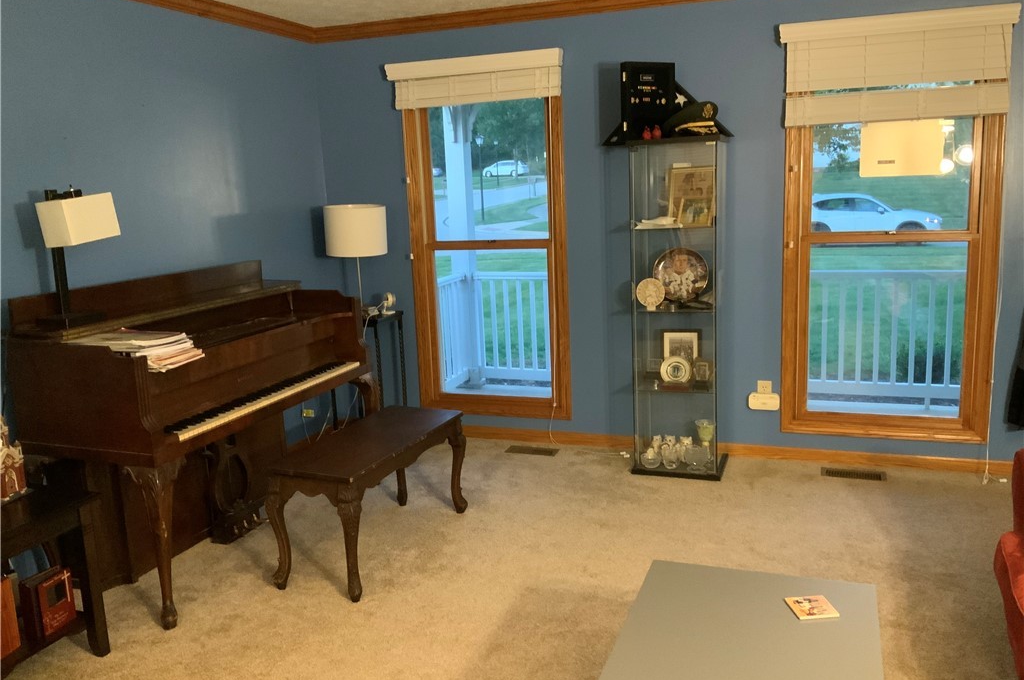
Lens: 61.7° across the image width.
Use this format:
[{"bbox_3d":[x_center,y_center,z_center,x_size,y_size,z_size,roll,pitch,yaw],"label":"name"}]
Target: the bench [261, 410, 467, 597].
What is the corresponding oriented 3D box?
[{"bbox_3d":[-0.549,0.624,3.481,0.385,0.468,0.930,1,11,19],"label":"bench"}]

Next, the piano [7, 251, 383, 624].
[{"bbox_3d":[-1.208,0.295,3.609,0.610,1.120,1.485,1,11,19],"label":"piano"}]

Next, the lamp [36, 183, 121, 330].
[{"bbox_3d":[-1.535,-0.293,3.020,0.155,0.475,0.295,1,11,19],"label":"lamp"}]

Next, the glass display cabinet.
[{"bbox_3d":[0.831,-0.163,4.244,0.430,1.630,0.370,1,11,19],"label":"glass display cabinet"}]

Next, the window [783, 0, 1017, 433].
[{"bbox_3d":[1.766,-0.484,4.052,0.980,1.972,0.135,1,11,19],"label":"window"}]

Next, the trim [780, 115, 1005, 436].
[{"bbox_3d":[1.791,-0.396,4.093,0.930,1.782,0.075,1,11,19],"label":"trim"}]

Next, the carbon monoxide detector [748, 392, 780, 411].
[{"bbox_3d":[1.307,0.319,4.434,0.150,0.088,0.040,2,11,20],"label":"carbon monoxide detector"}]

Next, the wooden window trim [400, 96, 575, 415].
[{"bbox_3d":[-0.136,-0.487,4.758,0.910,1.872,0.075,1,11,19],"label":"wooden window trim"}]

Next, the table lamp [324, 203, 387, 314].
[{"bbox_3d":[-0.854,-0.440,4.738,0.336,0.618,0.336,1,11,19],"label":"table lamp"}]

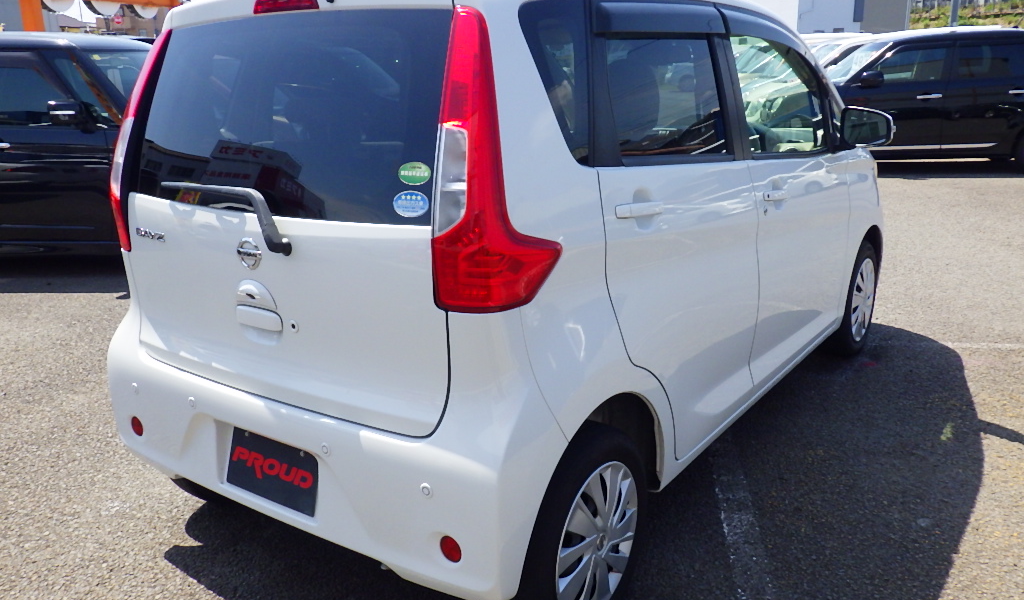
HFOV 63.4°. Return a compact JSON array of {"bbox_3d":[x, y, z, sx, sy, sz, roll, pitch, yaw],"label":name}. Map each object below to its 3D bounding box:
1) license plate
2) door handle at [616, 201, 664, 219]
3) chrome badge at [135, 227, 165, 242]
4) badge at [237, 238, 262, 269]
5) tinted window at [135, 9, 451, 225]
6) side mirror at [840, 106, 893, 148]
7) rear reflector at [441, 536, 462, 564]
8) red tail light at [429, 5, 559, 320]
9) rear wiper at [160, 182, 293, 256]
[{"bbox_3d":[-0.591,0.412,2.040,0.330,0.165,0.012,9,5,35],"label":"license plate"},{"bbox_3d":[0.291,-0.207,1.891,0.036,0.037,0.241,9,13,35],"label":"door handle"},{"bbox_3d":[-0.948,-0.169,2.168,0.152,0.025,0.010,12,15,40],"label":"chrome badge"},{"bbox_3d":[-0.604,-0.105,1.903,0.089,0.074,0.012,9,13,35],"label":"badge"},{"bbox_3d":[-0.555,-0.429,1.894,1.050,0.450,0.070,9,-2,35],"label":"tinted window"},{"bbox_3d":[1.351,-0.656,3.155,0.180,0.150,0.110,9,19,35],"label":"side mirror"},{"bbox_3d":[-0.125,0.514,1.707,0.053,0.054,0.015,6,13,27],"label":"rear reflector"},{"bbox_3d":[-0.053,-0.277,1.623,0.210,0.600,0.260,9,19,35],"label":"red tail light"},{"bbox_3d":[-0.672,-0.197,1.908,0.500,0.140,0.060,9,4,35],"label":"rear wiper"}]

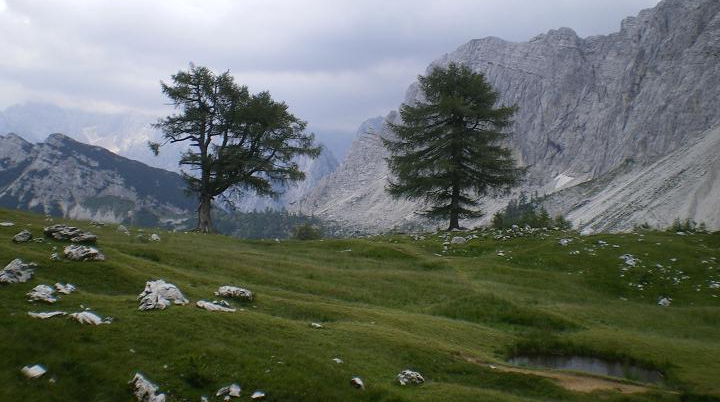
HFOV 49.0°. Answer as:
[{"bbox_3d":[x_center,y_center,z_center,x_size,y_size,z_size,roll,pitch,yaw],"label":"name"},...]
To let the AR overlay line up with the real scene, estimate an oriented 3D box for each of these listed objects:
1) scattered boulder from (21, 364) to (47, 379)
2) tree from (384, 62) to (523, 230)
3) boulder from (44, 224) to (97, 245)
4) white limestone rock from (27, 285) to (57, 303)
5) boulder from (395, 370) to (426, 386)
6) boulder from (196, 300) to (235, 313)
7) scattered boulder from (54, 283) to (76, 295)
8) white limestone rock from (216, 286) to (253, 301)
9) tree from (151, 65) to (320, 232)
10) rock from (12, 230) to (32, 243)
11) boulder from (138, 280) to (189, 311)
[{"bbox_3d":[-4.337,2.265,10.500,0.319,0.170,0.270,0,0,-22],"label":"scattered boulder"},{"bbox_3d":[5.560,-3.300,47.000,8.149,10.000,8.000,0,0,7],"label":"tree"},{"bbox_3d":[-9.372,1.049,25.500,1.635,0.560,1.100,0,0,-20],"label":"boulder"},{"bbox_3d":[-6.447,1.893,16.000,0.563,0.320,0.420,0,0,-22],"label":"white limestone rock"},{"bbox_3d":[0.894,3.126,14.000,0.496,0.227,0.397,0,1,0],"label":"boulder"},{"bbox_3d":[-3.017,2.202,16.500,0.780,0.240,0.450,0,0,-10],"label":"boulder"},{"bbox_3d":[-6.260,1.881,16.800,0.438,0.230,0.320,0,0,-20],"label":"scattered boulder"},{"bbox_3d":[-3.201,2.341,20.000,0.962,0.332,0.625,0,1,0],"label":"white limestone rock"},{"bbox_3d":[-7.876,-3.321,50.000,10.754,10.501,9.141,0,1,0],"label":"tree"},{"bbox_3d":[-10.888,1.145,25.500,0.593,0.420,0.500,0,0,-23],"label":"rock"},{"bbox_3d":[-4.724,2.272,19.000,1.202,0.669,0.901,0,1,0],"label":"boulder"}]

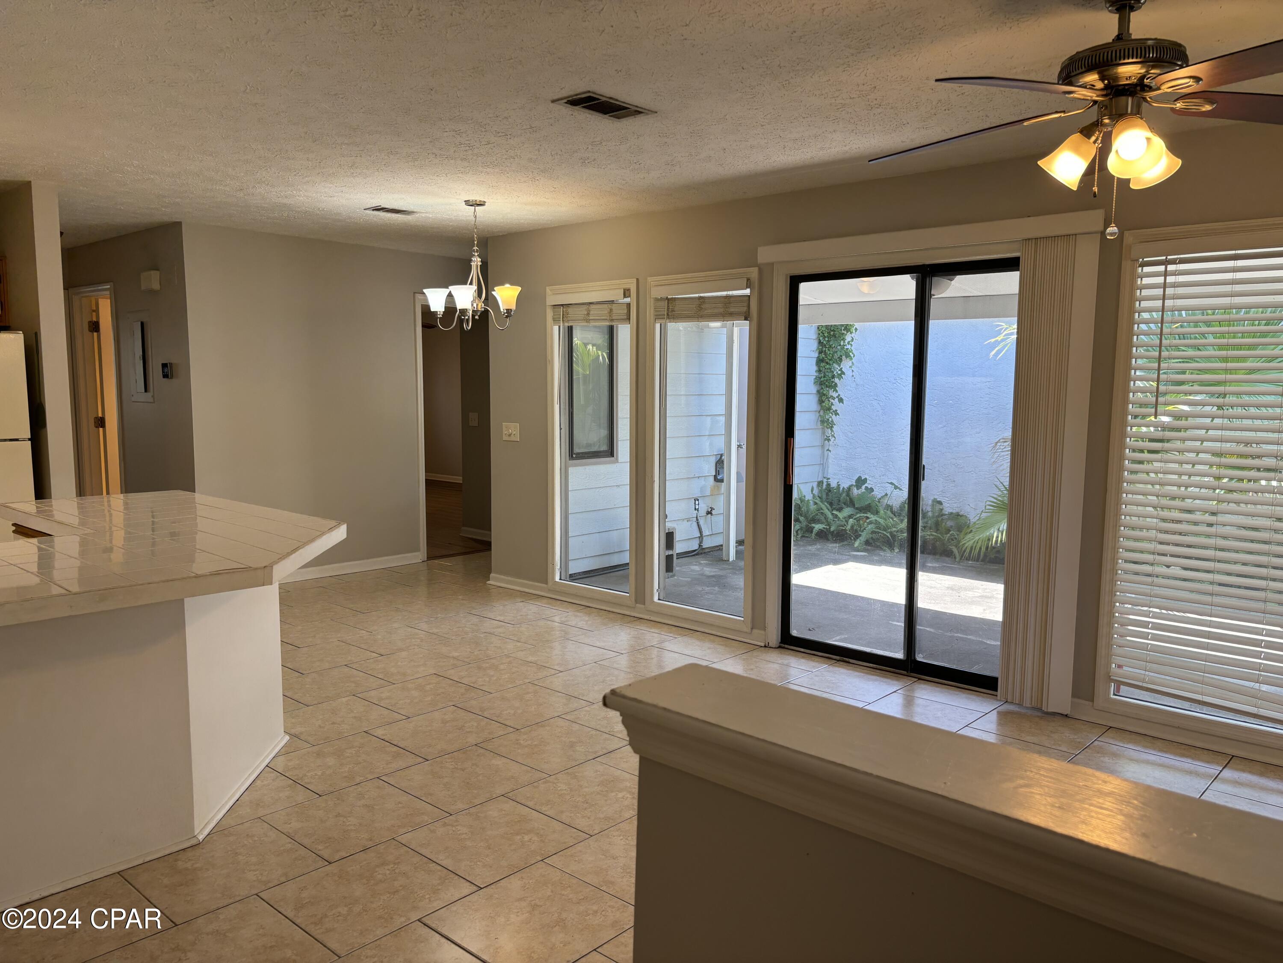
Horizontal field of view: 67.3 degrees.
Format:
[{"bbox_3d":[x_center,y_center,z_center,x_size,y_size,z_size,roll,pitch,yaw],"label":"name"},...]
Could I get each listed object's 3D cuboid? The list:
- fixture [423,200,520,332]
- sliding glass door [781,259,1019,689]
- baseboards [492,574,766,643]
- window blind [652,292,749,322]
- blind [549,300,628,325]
[{"bbox_3d":[-0.935,-1.217,5.460,0.590,0.712,0.590,0,6,0],"label":"fixture"},{"bbox_3d":[1.365,-0.045,4.821,1.471,2.023,0.100,6,8,42],"label":"sliding glass door"},{"bbox_3d":[-0.204,0.787,6.184,2.425,0.086,0.030,6,8,42],"label":"baseboards"},{"bbox_3d":[0.340,-0.992,5.551,0.701,0.152,0.063,6,8,42],"label":"window blind"},{"bbox_3d":[-0.326,-1.062,6.153,0.701,0.149,0.063,6,8,42],"label":"blind"}]

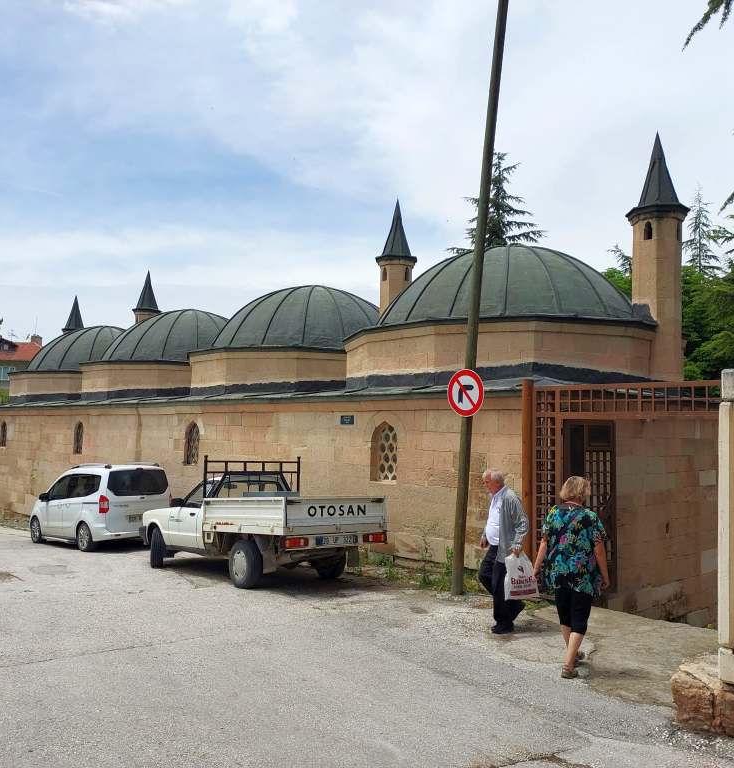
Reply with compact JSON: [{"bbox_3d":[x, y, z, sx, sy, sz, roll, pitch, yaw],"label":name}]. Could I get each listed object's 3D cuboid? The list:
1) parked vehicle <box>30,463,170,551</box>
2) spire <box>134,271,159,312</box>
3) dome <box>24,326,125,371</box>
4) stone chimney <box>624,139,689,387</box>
[{"bbox_3d":[-6.152,2.763,18.809,1.820,1.750,4.160,4,-7,-44],"label":"parked vehicle"},{"bbox_3d":[-7.292,-3.102,27.635,0.900,1.360,0.900,4,-5,-41],"label":"spire"},{"bbox_3d":[-9.389,-1.144,29.871,5.150,1.800,5.150,4,-5,-41],"label":"dome"},{"bbox_3d":[4.886,-2.115,13.917,1.100,4.240,1.100,4,-4,-37],"label":"stone chimney"}]

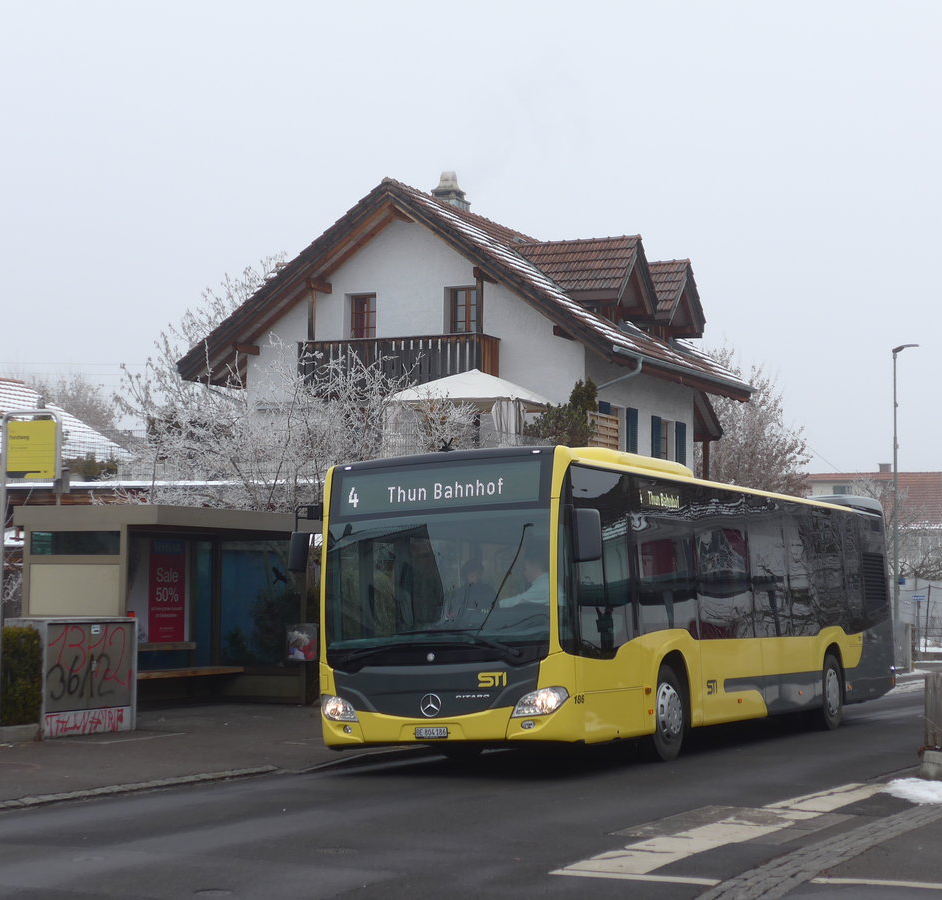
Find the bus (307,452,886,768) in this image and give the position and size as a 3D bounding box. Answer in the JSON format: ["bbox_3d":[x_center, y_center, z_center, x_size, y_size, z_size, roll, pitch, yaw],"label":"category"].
[{"bbox_3d":[2.221,1.830,23.526,2.600,3.070,12.130,-3,-5,25],"label":"bus"}]

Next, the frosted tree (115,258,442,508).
[{"bbox_3d":[-3.110,0.476,32.538,4.700,6.500,4.400,0,-4,0],"label":"frosted tree"}]

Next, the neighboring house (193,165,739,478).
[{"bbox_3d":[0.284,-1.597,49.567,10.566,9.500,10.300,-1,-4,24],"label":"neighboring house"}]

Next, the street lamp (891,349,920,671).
[{"bbox_3d":[9.805,1.247,46.022,0.660,7.328,0.270,-1,-4,25],"label":"street lamp"}]

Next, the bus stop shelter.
[{"bbox_3d":[-3.770,2.150,27.180,2.160,2.630,4.650,-1,-4,25],"label":"bus stop shelter"}]

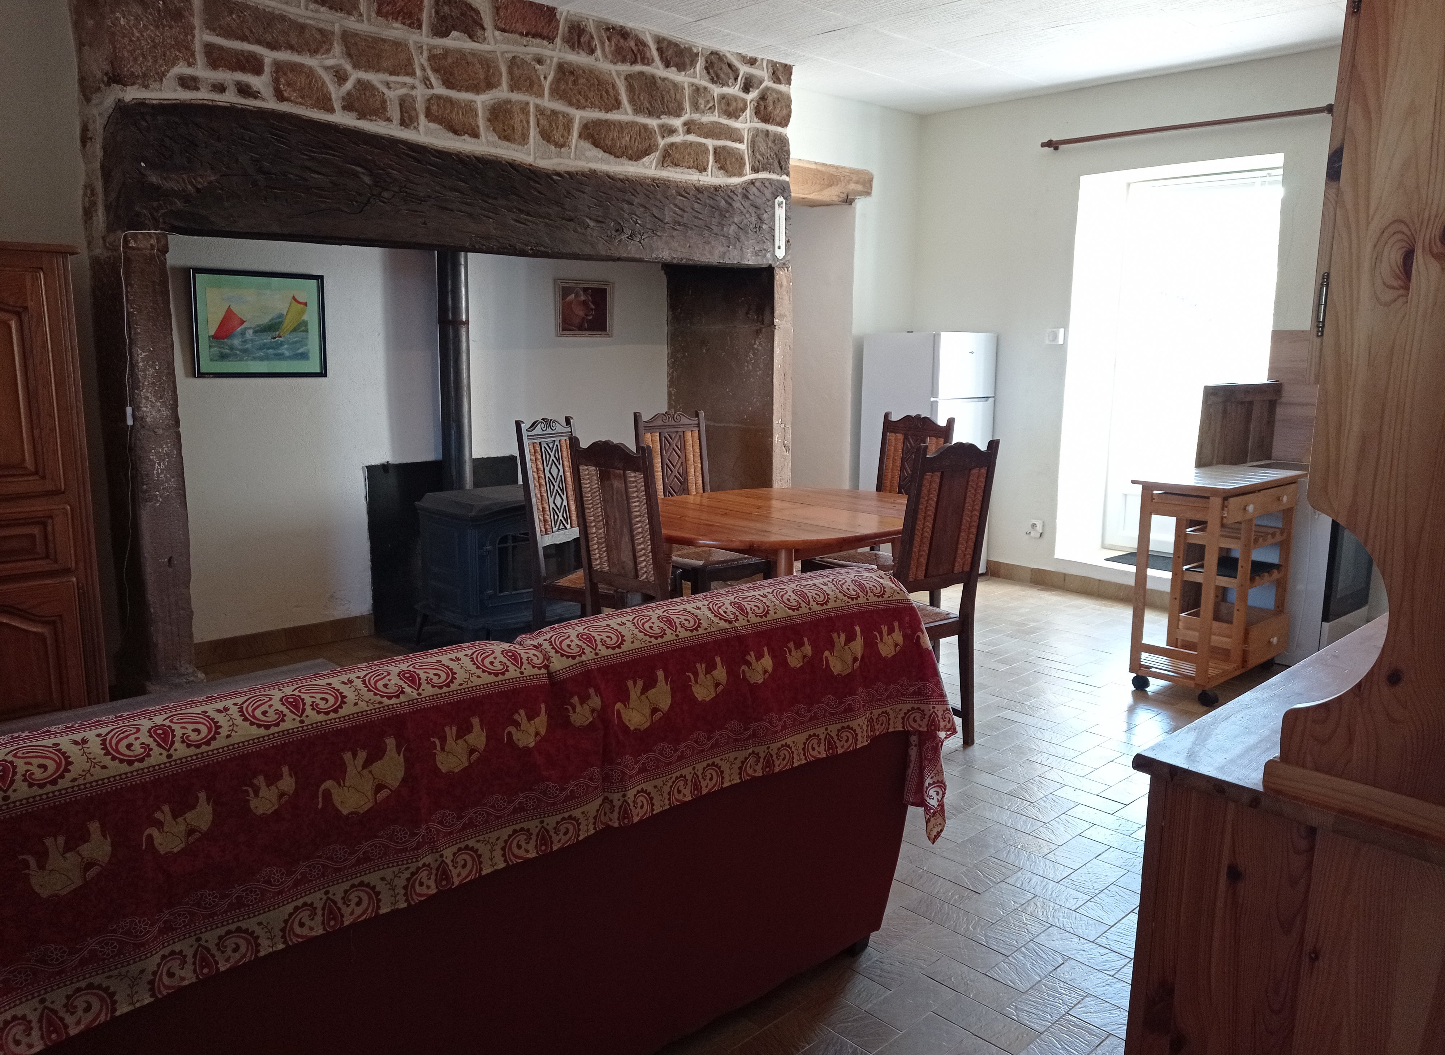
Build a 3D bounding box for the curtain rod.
[{"bbox_3d":[2.241,-1.960,5.724,0.090,0.055,1.575,-8,13,-40],"label":"curtain rod"}]

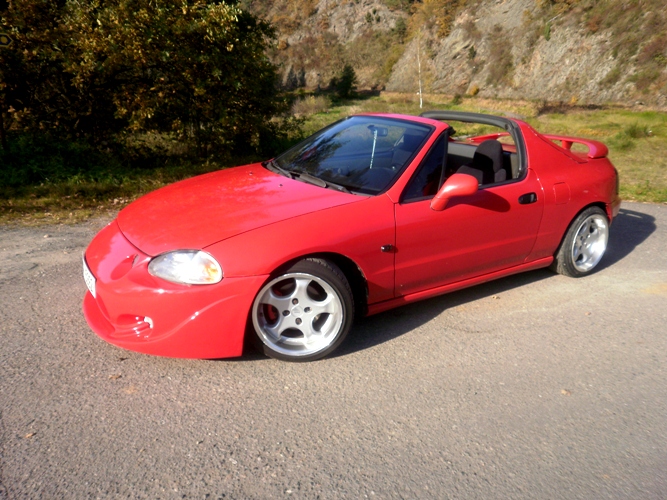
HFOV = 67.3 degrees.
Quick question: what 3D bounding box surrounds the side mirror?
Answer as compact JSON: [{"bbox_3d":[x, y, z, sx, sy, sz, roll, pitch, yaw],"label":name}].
[{"bbox_3d":[0.666,-0.317,2.756,0.170,0.160,0.190,-11,22,-31],"label":"side mirror"}]

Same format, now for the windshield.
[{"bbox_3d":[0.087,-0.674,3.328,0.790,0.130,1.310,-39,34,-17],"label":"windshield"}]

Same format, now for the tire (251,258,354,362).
[{"bbox_3d":[-0.173,0.296,2.604,0.564,0.564,0.200,0,19,-4],"label":"tire"}]

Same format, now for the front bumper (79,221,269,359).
[{"bbox_3d":[-1.057,0.114,2.830,0.700,0.460,1.680,-11,22,-31],"label":"front bumper"}]

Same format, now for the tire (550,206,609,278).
[{"bbox_3d":[1.849,-0.075,3.784,0.564,0.564,0.200,-11,22,-31],"label":"tire"}]

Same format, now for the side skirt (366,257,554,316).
[{"bbox_3d":[0.855,0.191,3.181,1.640,0.090,0.120,-11,22,-31],"label":"side skirt"}]

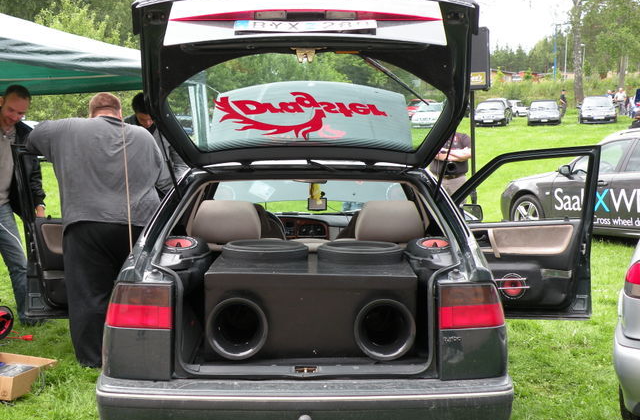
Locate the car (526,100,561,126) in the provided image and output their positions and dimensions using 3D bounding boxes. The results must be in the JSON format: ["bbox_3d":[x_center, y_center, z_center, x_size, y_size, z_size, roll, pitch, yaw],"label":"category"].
[{"bbox_3d":[11.941,-5.142,55.000,1.700,1.400,4.500,1,6,11],"label":"car"}]

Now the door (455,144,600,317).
[{"bbox_3d":[1.283,0.135,6.908,1.130,1.140,0.240,1,6,9],"label":"door"}]

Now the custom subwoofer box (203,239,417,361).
[{"bbox_3d":[-0.039,0.380,4.500,0.880,0.410,0.580,0,6,-1],"label":"custom subwoofer box"}]

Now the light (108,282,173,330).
[{"bbox_3d":[-0.708,0.375,4.070,0.280,0.175,0.190,1,6,8],"label":"light"}]

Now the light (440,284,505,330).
[{"bbox_3d":[0.597,0.375,4.070,0.280,0.175,0.190,-1,6,-8],"label":"light"}]

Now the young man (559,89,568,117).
[{"bbox_3d":[15.417,-6.718,65.500,0.380,1.770,0.500,-5,8,-40],"label":"young man"}]

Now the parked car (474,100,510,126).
[{"bbox_3d":[9.303,-5.203,56.000,1.720,1.400,4.550,1,6,6],"label":"parked car"}]

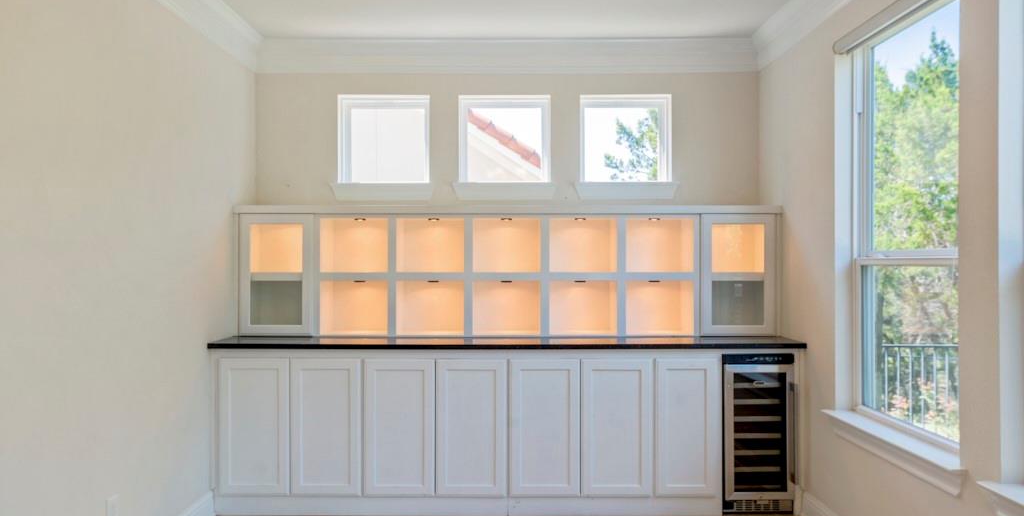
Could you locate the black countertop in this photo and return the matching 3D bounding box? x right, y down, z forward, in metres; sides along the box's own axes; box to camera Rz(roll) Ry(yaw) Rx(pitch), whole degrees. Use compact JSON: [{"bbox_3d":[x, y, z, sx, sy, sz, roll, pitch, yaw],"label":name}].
[{"bbox_3d":[-0.030,0.468,3.935,3.150,0.032,0.670,0,0,0],"label":"black countertop"}]

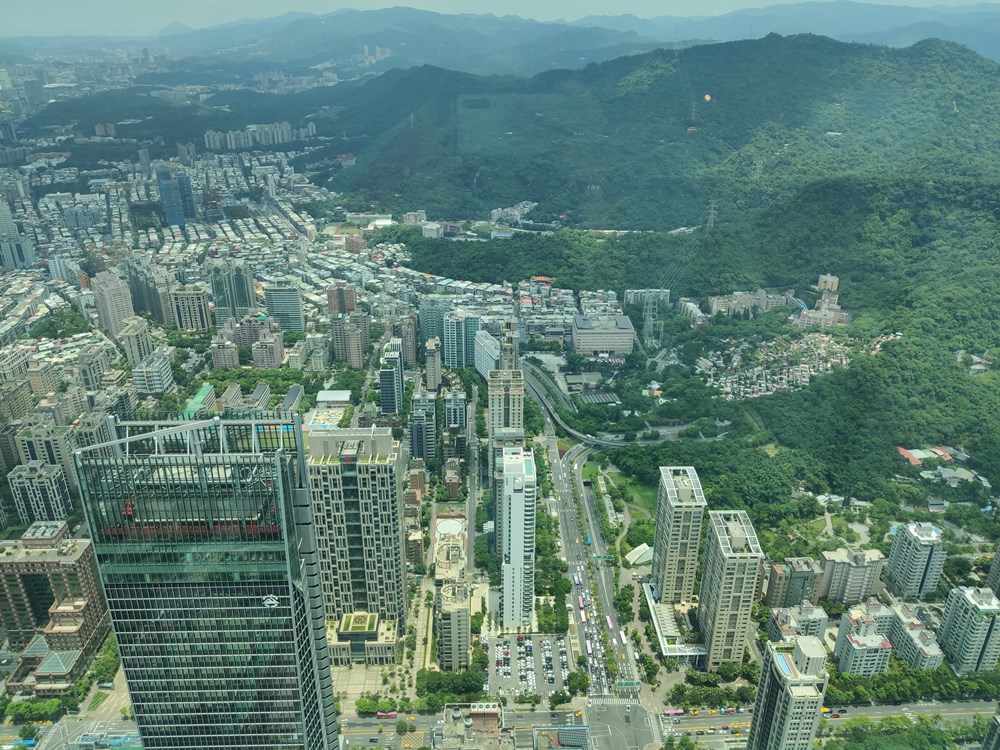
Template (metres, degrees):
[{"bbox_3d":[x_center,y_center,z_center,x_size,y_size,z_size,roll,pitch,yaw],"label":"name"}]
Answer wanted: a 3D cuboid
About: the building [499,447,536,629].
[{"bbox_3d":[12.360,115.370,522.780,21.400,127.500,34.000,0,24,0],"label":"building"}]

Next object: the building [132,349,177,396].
[{"bbox_3d":[-397.420,-2.020,874.320,29.700,35.100,61.400,0,24,-1],"label":"building"}]

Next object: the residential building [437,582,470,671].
[{"bbox_3d":[-29.450,165.740,495.030,18.800,54.000,25.000,0,25,-2],"label":"residential building"}]

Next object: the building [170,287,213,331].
[{"bbox_3d":[-426.650,-92.000,1044.740,41.600,58.900,24.800,0,24,-1],"label":"building"}]

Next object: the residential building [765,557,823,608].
[{"bbox_3d":[208.440,149.330,534.520,35.100,33.700,15.800,0,24,-1],"label":"residential building"}]

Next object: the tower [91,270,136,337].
[{"bbox_3d":[-529.700,-96.640,1035.750,31.000,73.000,56.000,-19,31,-37],"label":"tower"}]

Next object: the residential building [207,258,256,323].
[{"bbox_3d":[-371.500,-114.510,1050.620,50.200,94.600,24.600,0,24,0],"label":"residential building"}]

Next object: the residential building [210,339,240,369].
[{"bbox_3d":[-340.290,-26.870,933.610,26.700,33.600,21.700,0,24,0],"label":"residential building"}]

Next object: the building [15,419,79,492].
[{"bbox_3d":[-403.660,73.840,676.620,39.000,64.000,19.000,-1,25,-3],"label":"building"}]

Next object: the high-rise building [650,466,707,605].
[{"bbox_3d":[127.770,118.490,542.210,24.300,91.100,49.500,1,24,1],"label":"high-rise building"}]

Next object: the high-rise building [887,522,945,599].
[{"bbox_3d":[302.190,133.690,542.630,26.200,50.000,24.800,0,24,-1],"label":"high-rise building"}]

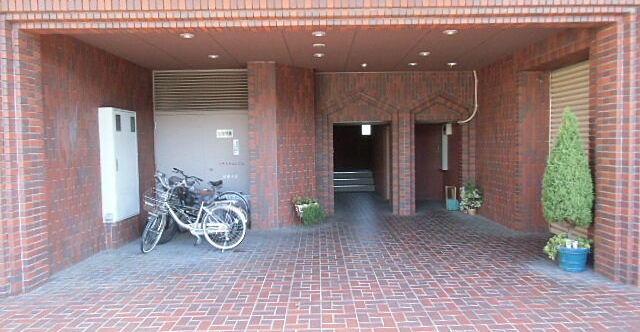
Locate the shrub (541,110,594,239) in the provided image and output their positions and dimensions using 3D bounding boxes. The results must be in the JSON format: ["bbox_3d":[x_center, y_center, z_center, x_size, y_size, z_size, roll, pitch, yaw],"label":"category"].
[{"bbox_3d":[2.793,0.077,5.006,0.530,1.420,0.530,-1,3,0],"label":"shrub"}]

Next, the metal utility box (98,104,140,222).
[{"bbox_3d":[-2.937,-0.023,6.535,0.191,1.582,0.803,-1,3,0],"label":"metal utility box"}]

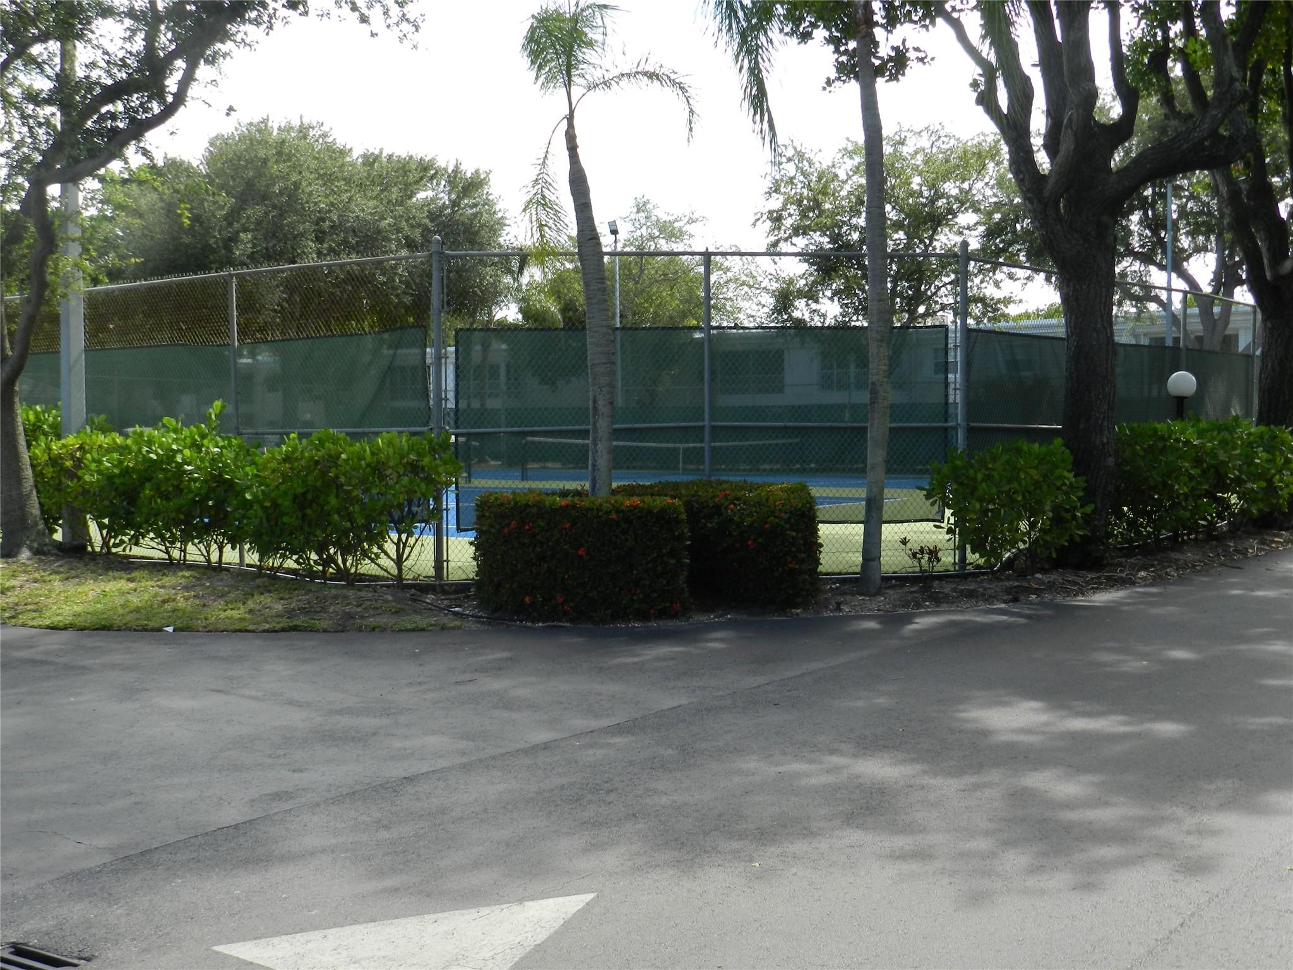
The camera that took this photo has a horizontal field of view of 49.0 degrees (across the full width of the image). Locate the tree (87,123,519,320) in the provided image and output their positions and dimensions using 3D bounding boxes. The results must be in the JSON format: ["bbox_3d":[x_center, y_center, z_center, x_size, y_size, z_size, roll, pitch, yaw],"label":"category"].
[{"bbox_3d":[-13.089,-7.111,52.751,16.150,12.870,13.000,0,2,0],"label":"tree"}]

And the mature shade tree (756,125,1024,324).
[{"bbox_3d":[9.294,-7.027,52.758,10.070,12.520,9.300,0,2,0],"label":"mature shade tree"}]

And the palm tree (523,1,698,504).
[{"bbox_3d":[-0.318,-1.636,12.043,1.480,5.170,1.600,0,2,0],"label":"palm tree"}]

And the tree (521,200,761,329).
[{"bbox_3d":[-0.198,-6.196,56.794,9.730,10.610,9.500,0,2,0],"label":"tree"}]

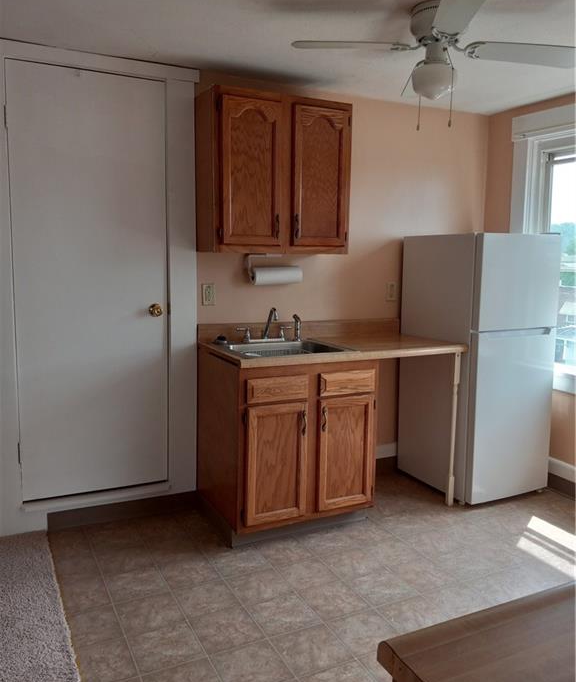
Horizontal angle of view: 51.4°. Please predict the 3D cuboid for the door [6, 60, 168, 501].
[{"bbox_3d":[-0.960,-0.257,2.976,0.726,2.069,0.045,-3,7,-27],"label":"door"}]

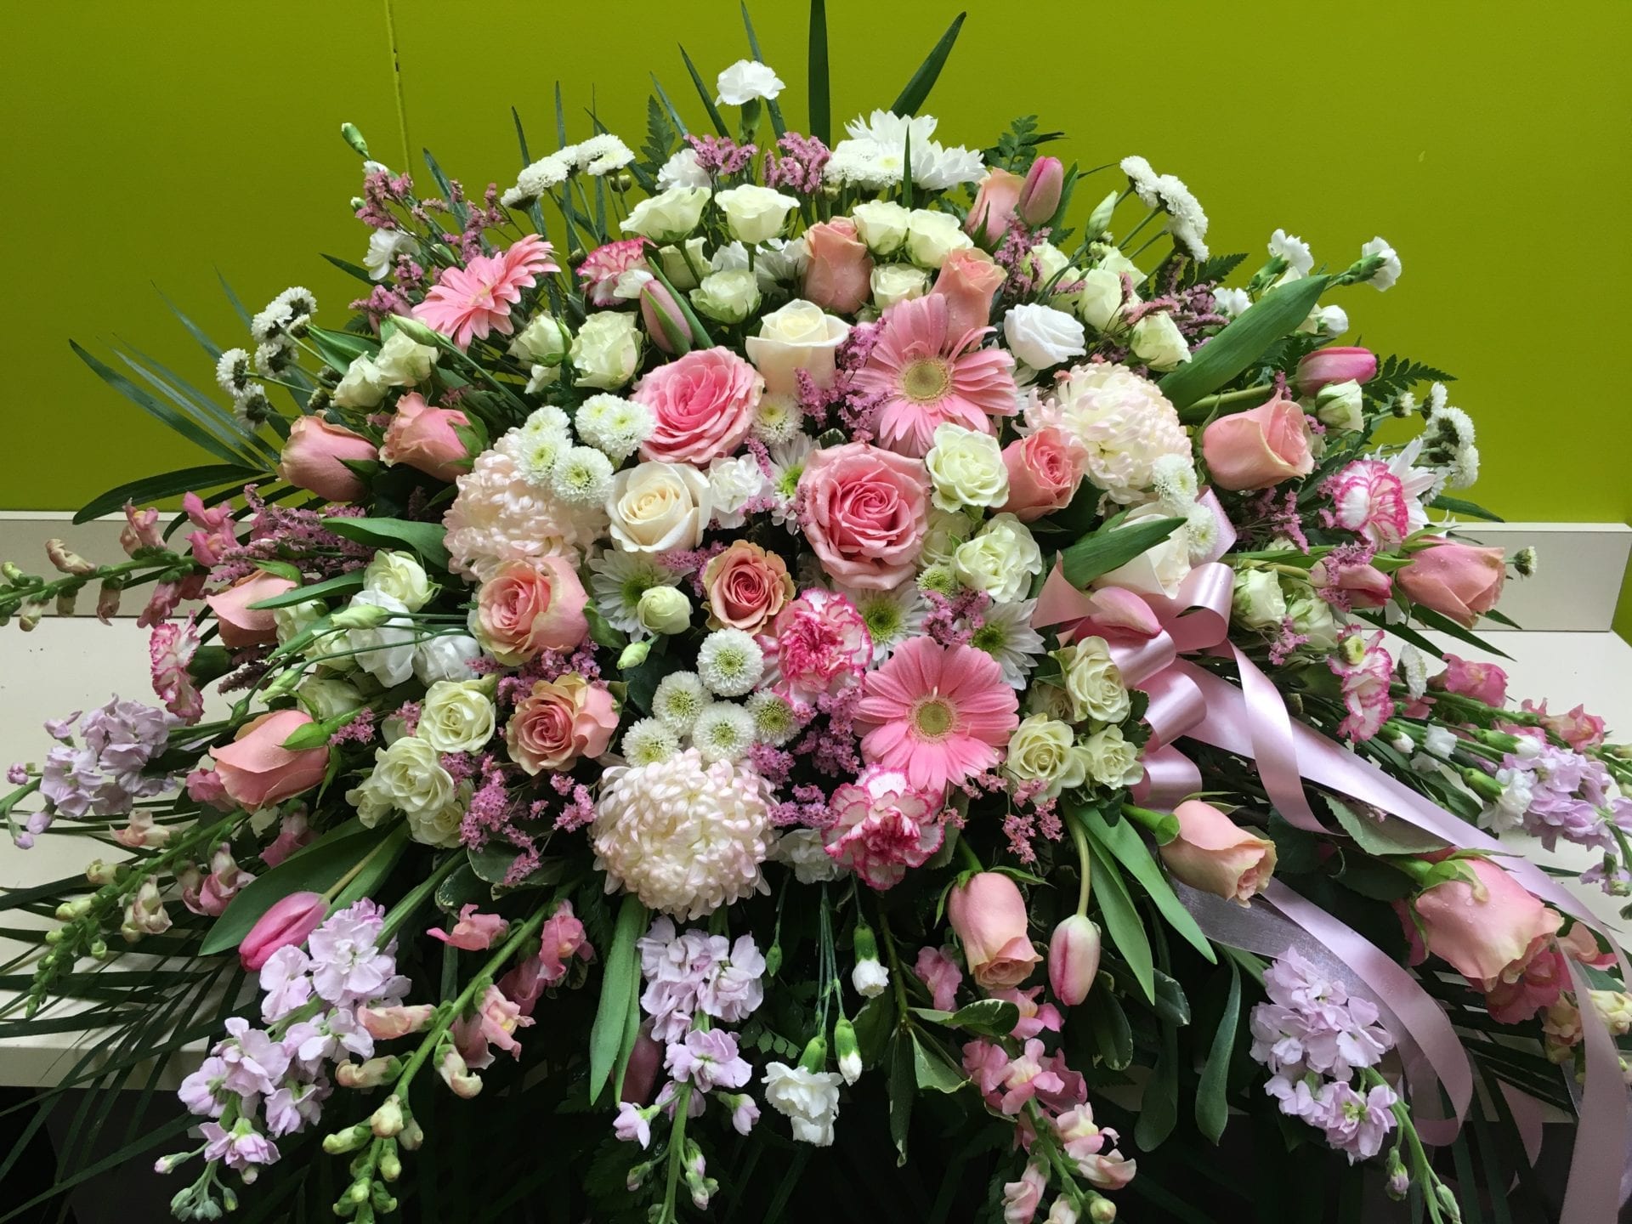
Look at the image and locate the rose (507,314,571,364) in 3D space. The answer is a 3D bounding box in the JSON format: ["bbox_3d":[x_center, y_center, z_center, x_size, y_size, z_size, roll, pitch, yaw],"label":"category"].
[{"bbox_3d":[-0.192,-0.190,0.950,0.042,0.036,0.040,-31,21,-4],"label":"rose"}]

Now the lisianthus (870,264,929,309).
[{"bbox_3d":[0.054,-0.210,0.890,0.038,0.033,0.037,1,43,3],"label":"lisianthus"}]

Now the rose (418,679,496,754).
[{"bbox_3d":[-0.207,0.060,0.790,0.043,0.043,0.035,-4,-5,-9],"label":"rose"}]

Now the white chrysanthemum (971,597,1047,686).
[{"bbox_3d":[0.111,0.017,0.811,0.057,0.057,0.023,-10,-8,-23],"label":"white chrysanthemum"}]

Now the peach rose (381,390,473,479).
[{"bbox_3d":[-0.271,-0.122,0.955,0.060,0.058,0.058,19,0,-18],"label":"peach rose"}]

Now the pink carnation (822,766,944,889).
[{"bbox_3d":[0.038,0.123,0.785,0.069,0.069,0.047,0,3,-2],"label":"pink carnation"}]

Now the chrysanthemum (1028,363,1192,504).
[{"bbox_3d":[0.190,-0.116,0.885,0.103,0.092,0.080,-6,-20,-12],"label":"chrysanthemum"}]

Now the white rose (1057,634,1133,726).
[{"bbox_3d":[0.166,0.041,0.820,0.048,0.048,0.038,0,-3,-16],"label":"white rose"}]

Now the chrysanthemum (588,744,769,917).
[{"bbox_3d":[-0.084,0.138,0.850,0.108,0.108,0.078,0,-3,0],"label":"chrysanthemum"}]

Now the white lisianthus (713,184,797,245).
[{"bbox_3d":[-0.041,-0.273,0.940,0.056,0.041,0.056,1,31,0],"label":"white lisianthus"}]

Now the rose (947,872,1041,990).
[{"bbox_3d":[0.102,0.183,0.785,0.051,0.050,0.064,-16,59,4],"label":"rose"}]

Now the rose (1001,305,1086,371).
[{"bbox_3d":[0.151,-0.180,0.900,0.054,0.042,0.054,30,45,0],"label":"rose"}]

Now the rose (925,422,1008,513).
[{"bbox_3d":[0.088,-0.084,0.800,0.048,0.051,0.039,0,-3,0],"label":"rose"}]

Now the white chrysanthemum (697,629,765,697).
[{"bbox_3d":[-0.051,0.031,0.820,0.041,0.041,0.026,0,-12,3],"label":"white chrysanthemum"}]

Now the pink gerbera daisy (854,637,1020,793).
[{"bbox_3d":[0.078,0.067,0.875,0.105,0.105,0.031,0,3,0],"label":"pink gerbera daisy"}]

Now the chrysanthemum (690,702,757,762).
[{"bbox_3d":[-0.058,0.077,0.865,0.041,0.041,0.027,0,3,0],"label":"chrysanthemum"}]

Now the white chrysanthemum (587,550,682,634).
[{"bbox_3d":[-0.107,-0.011,0.827,0.058,0.058,0.023,3,-17,10],"label":"white chrysanthemum"}]

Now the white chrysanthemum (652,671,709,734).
[{"bbox_3d":[-0.079,0.053,0.790,0.035,0.035,0.023,1,-14,3],"label":"white chrysanthemum"}]

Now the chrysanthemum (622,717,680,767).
[{"bbox_3d":[-0.099,0.079,0.825,0.037,0.035,0.027,5,-13,13],"label":"chrysanthemum"}]

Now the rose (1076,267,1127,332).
[{"bbox_3d":[0.203,-0.222,0.970,0.040,0.043,0.040,-2,21,12],"label":"rose"}]

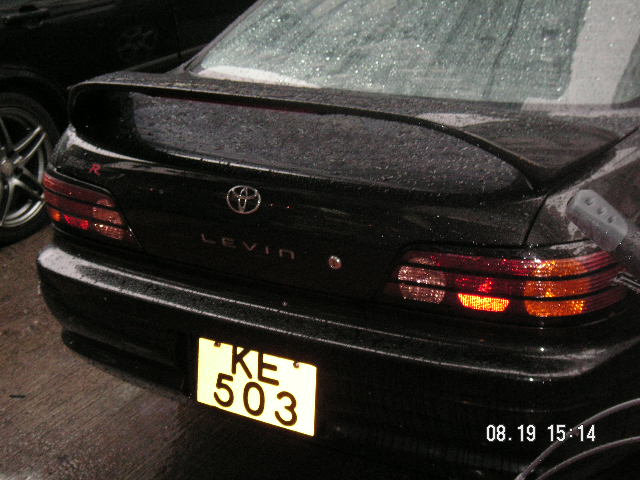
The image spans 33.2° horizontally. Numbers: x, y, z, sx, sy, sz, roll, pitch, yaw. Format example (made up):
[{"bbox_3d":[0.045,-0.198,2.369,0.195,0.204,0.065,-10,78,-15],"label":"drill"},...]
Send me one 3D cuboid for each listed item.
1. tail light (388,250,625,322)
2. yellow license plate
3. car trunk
[{"bbox_3d":[0.374,0.071,2.179,0.451,0.138,0.246,10,20,31],"label":"tail light"},{"bbox_3d":[-0.150,0.333,2.485,0.332,0.172,0.012,10,14,31],"label":"yellow license plate"},{"bbox_3d":[-0.026,-0.177,2.536,1.287,0.427,0.626,10,20,31],"label":"car trunk"}]

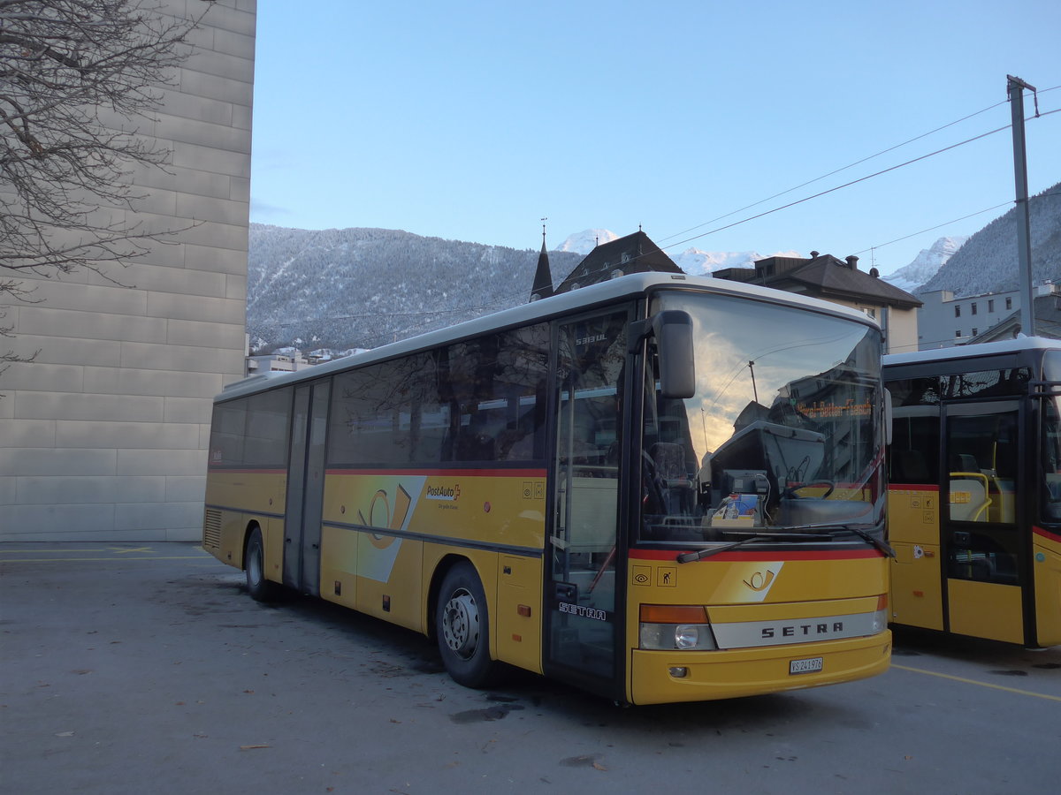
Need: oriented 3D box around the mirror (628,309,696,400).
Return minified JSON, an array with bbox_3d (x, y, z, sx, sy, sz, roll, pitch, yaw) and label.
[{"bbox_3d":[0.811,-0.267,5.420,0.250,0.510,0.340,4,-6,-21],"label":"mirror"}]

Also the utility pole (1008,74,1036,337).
[{"bbox_3d":[11.455,-1.894,20.233,1.291,11.022,0.250,4,-6,-35],"label":"utility pole"}]

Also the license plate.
[{"bbox_3d":[1.849,1.801,5.962,0.305,0.088,0.020,6,-7,-33],"label":"license plate"}]

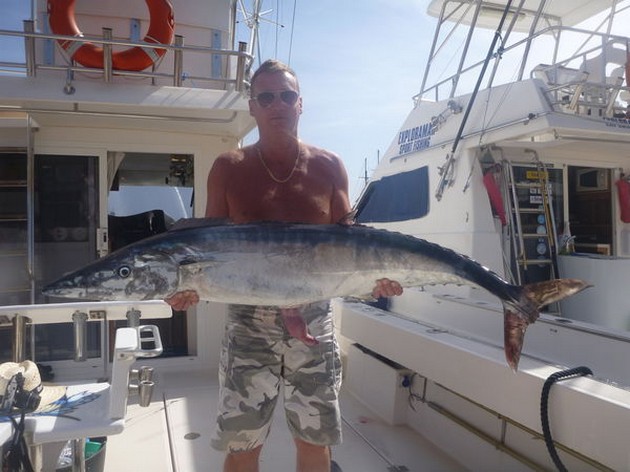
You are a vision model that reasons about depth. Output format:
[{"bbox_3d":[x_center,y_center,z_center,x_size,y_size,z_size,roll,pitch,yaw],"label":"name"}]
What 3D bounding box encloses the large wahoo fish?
[{"bbox_3d":[0.001,0.173,1.480,1.560,0.430,0.190,0,1,0],"label":"large wahoo fish"}]

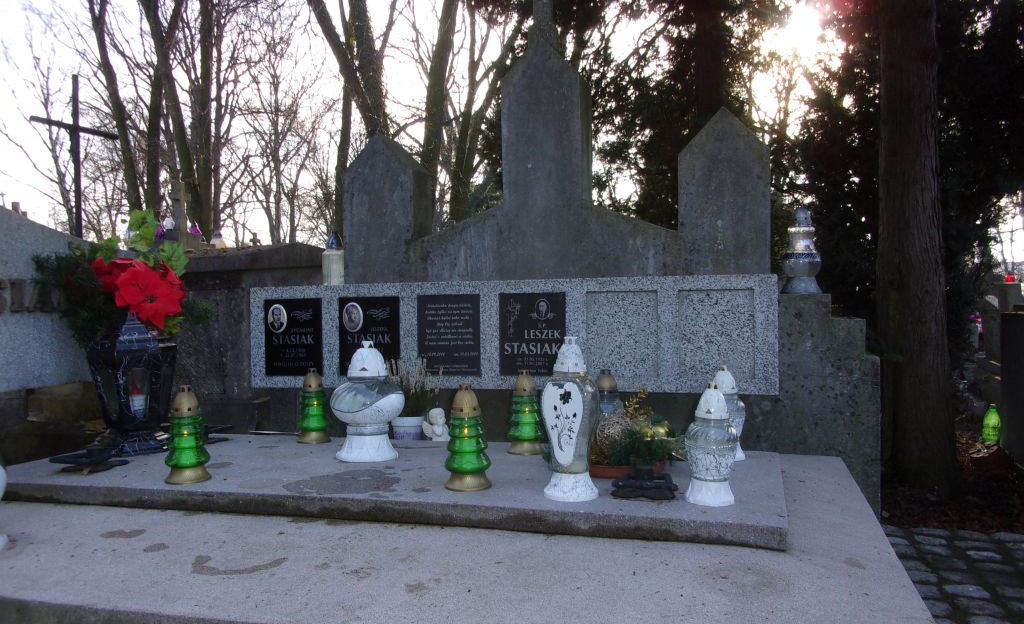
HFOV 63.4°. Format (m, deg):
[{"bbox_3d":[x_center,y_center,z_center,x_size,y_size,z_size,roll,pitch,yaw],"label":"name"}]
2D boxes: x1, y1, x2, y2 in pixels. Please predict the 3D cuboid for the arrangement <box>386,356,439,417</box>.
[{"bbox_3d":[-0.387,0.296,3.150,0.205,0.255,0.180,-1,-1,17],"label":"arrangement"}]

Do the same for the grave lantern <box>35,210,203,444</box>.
[{"bbox_3d":[-1.325,0.060,2.790,0.530,0.770,0.380,0,-1,-27],"label":"grave lantern"}]

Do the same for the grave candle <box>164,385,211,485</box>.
[{"bbox_3d":[-0.924,0.344,2.363,0.125,0.274,0.125,-1,-1,-21],"label":"grave candle"}]

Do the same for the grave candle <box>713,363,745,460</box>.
[{"bbox_3d":[0.672,0.317,2.617,0.124,0.293,0.124,-1,-1,14],"label":"grave candle"}]

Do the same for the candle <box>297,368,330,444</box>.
[{"bbox_3d":[-0.697,0.328,2.916,0.119,0.257,0.119,-1,-1,17],"label":"candle"}]

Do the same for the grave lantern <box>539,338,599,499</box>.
[{"bbox_3d":[0.134,0.244,1.949,0.138,0.376,0.138,-1,-1,0],"label":"grave lantern"}]

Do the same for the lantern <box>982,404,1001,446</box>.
[{"bbox_3d":[3.124,0.735,5.402,0.117,0.271,0.117,-1,-1,17],"label":"lantern"}]

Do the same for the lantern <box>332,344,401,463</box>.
[{"bbox_3d":[-0.479,0.288,2.739,0.239,0.382,0.239,-1,-1,-10],"label":"lantern"}]

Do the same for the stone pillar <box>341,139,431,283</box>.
[{"bbox_3d":[-0.482,-0.398,3.247,0.298,0.575,0.174,-1,-1,17],"label":"stone pillar"}]

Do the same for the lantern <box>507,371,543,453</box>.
[{"bbox_3d":[0.040,0.313,2.613,0.117,0.258,0.117,-1,-1,0],"label":"lantern"}]

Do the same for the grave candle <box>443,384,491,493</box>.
[{"bbox_3d":[-0.119,0.332,2.226,0.125,0.275,0.125,-1,-1,-3],"label":"grave candle"}]

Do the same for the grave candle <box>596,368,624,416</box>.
[{"bbox_3d":[0.308,0.327,2.667,0.116,0.283,0.116,-1,-1,6],"label":"grave candle"}]

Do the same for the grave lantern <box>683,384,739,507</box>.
[{"bbox_3d":[0.478,0.314,2.009,0.124,0.290,0.124,-1,-1,13],"label":"grave lantern"}]

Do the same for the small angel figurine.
[{"bbox_3d":[-0.281,0.421,3.107,0.080,0.119,0.095,-1,-1,44],"label":"small angel figurine"}]

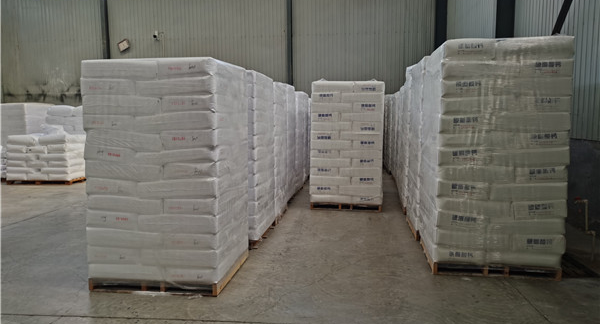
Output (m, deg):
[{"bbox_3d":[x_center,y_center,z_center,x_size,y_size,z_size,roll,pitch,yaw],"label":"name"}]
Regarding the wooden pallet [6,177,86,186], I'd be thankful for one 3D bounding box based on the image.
[{"bbox_3d":[-5.855,0.420,11.137,1.499,0.096,1.160,0,6,2],"label":"wooden pallet"}]

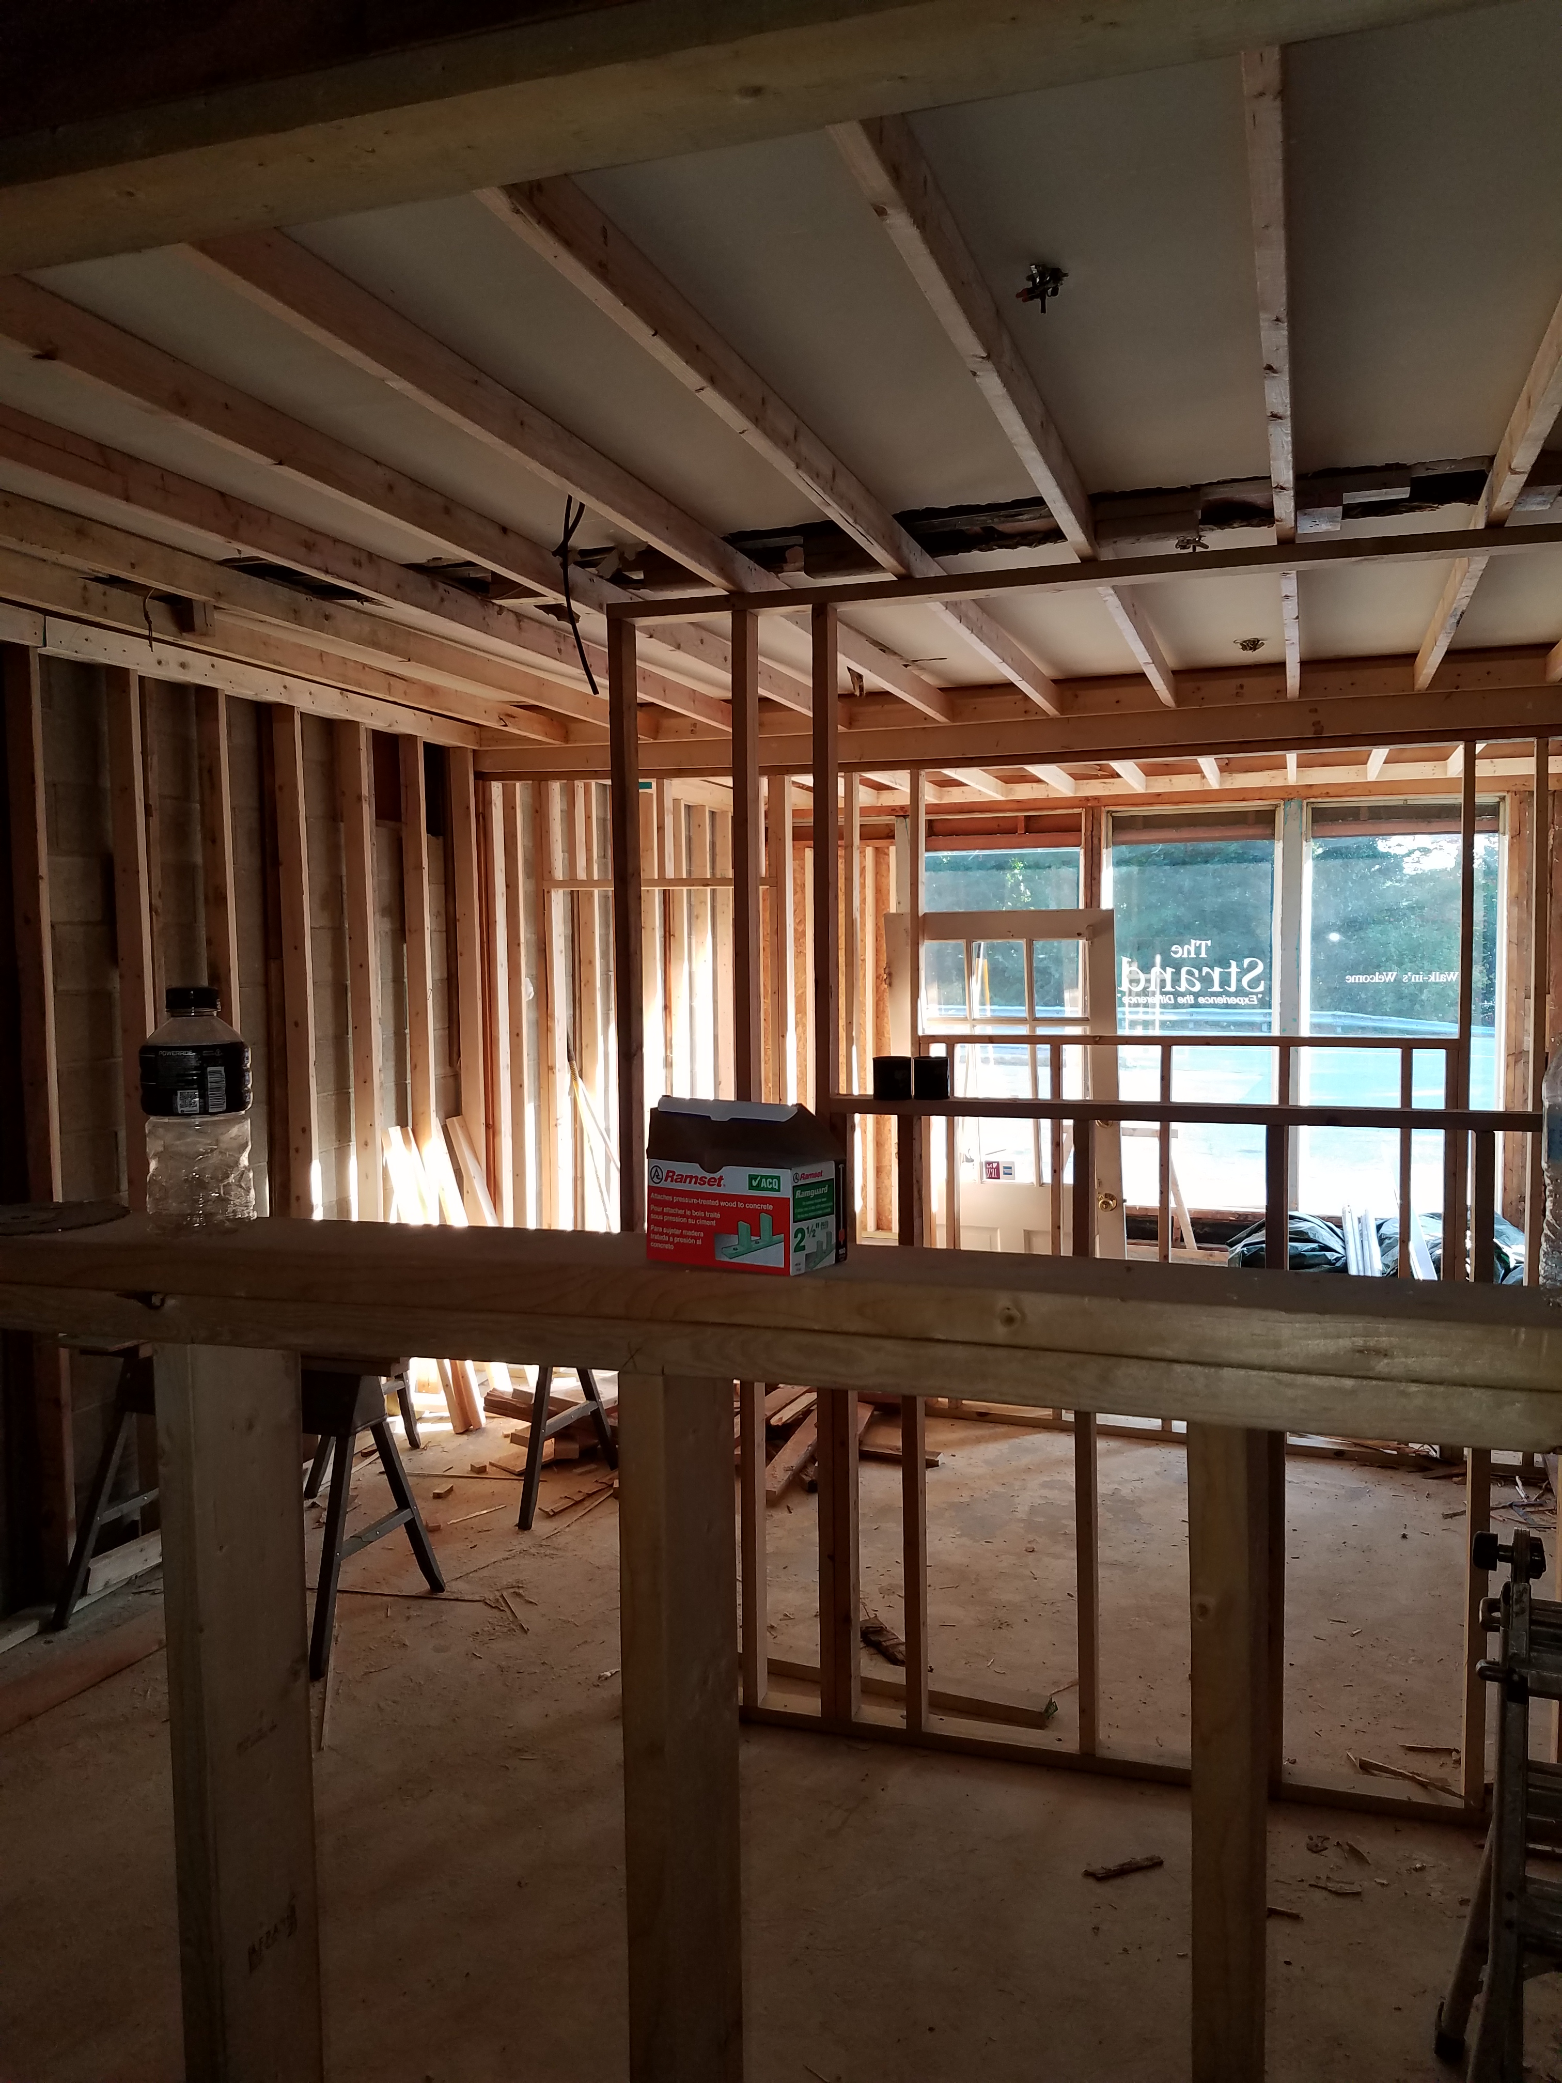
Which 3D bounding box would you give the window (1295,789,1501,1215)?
[{"bbox_3d":[3.409,-0.196,8.589,1.050,2.260,0.100,0,4,18],"label":"window"}]

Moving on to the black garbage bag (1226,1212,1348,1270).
[{"bbox_3d":[2.694,1.124,8.314,0.660,0.400,0.500,0,4,18],"label":"black garbage bag"}]

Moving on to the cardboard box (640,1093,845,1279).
[{"bbox_3d":[-0.025,0.100,1.141,0.126,0.116,0.072,2,4,34],"label":"cardboard box"}]

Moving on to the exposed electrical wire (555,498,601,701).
[{"bbox_3d":[-0.468,-1.017,3.600,0.100,0.420,0.100,0,4,18],"label":"exposed electrical wire"}]

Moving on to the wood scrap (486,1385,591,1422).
[{"bbox_3d":[-0.942,1.425,6.101,0.450,0.090,0.130,1,4,32],"label":"wood scrap"}]

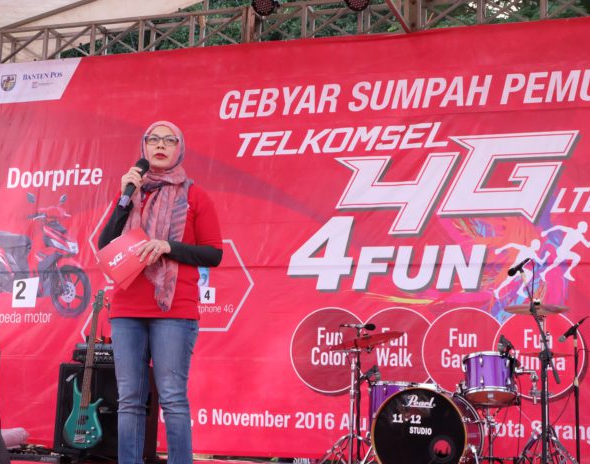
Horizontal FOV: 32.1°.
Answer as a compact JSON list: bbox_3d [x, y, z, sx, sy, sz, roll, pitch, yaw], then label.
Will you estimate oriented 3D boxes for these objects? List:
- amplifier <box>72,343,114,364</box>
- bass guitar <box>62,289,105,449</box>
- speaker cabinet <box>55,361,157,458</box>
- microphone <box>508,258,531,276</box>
[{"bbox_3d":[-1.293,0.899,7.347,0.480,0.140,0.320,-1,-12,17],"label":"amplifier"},{"bbox_3d":[-1.391,0.935,7.040,0.310,1.103,0.080,-3,-21,17],"label":"bass guitar"},{"bbox_3d":[-1.327,1.280,7.310,0.581,0.623,0.439,-1,-12,17],"label":"speaker cabinet"},{"bbox_3d":[1.304,0.205,5.950,0.180,0.045,0.045,-37,-31,27],"label":"microphone"}]

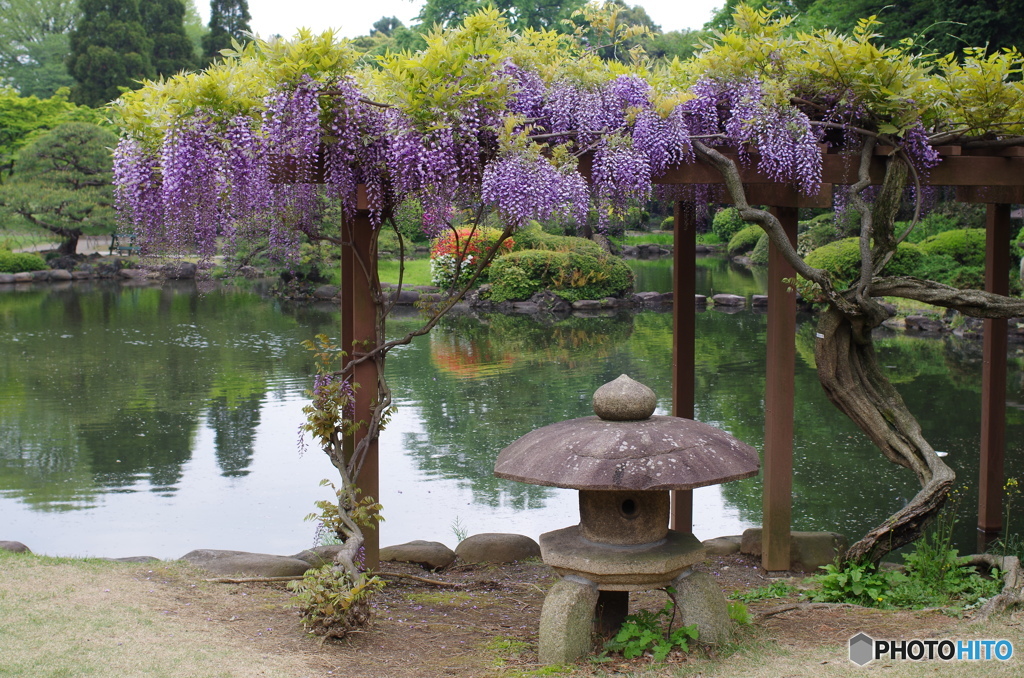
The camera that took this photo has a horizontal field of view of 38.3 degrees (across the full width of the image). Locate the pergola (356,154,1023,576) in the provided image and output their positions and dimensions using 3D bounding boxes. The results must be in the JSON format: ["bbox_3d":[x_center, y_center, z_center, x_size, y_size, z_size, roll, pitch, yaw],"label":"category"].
[{"bbox_3d":[1.166,0.048,8.030,4.399,2.155,2.541,0,5,-7],"label":"pergola"}]

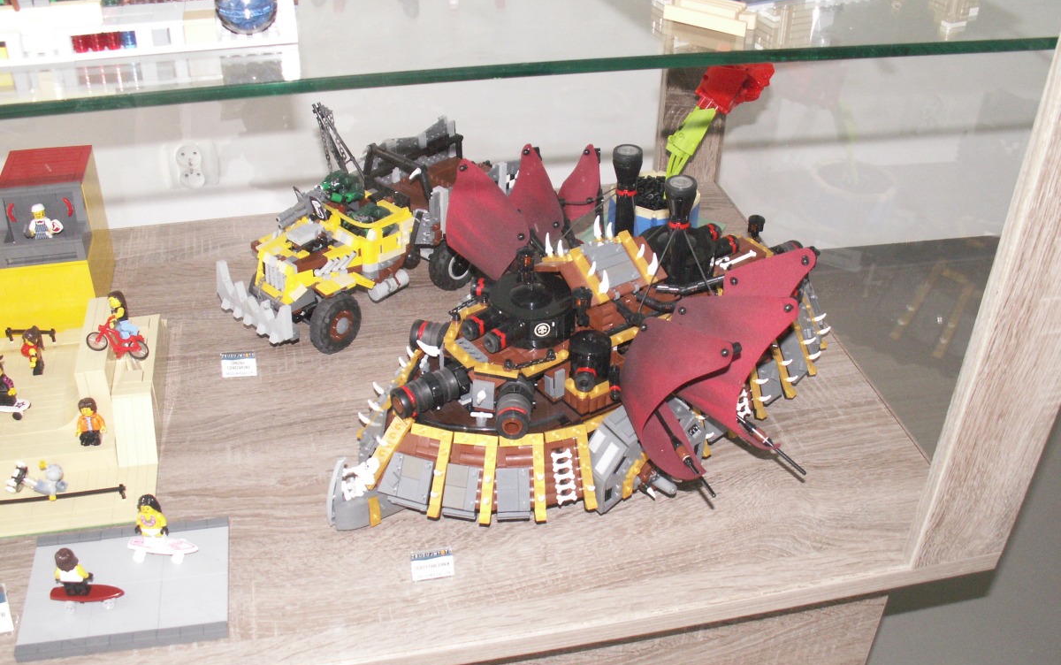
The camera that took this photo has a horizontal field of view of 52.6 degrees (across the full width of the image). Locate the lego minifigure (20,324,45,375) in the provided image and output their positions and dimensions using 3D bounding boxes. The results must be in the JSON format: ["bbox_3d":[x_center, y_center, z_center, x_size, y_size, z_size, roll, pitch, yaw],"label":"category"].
[{"bbox_3d":[-0.442,0.018,0.957,0.024,0.042,0.018,17,37,18],"label":"lego minifigure"}]

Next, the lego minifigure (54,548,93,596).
[{"bbox_3d":[-0.330,0.172,0.771,0.025,0.040,0.014,-4,36,-12],"label":"lego minifigure"}]

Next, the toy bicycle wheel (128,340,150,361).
[{"bbox_3d":[-0.342,0.016,0.938,0.018,0.018,0.004,6,23,3],"label":"toy bicycle wheel"}]

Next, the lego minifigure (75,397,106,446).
[{"bbox_3d":[-0.377,0.078,0.917,0.025,0.041,0.014,-3,36,-10],"label":"lego minifigure"}]

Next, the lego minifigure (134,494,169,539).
[{"bbox_3d":[-0.288,0.144,0.813,0.026,0.042,0.014,0,35,-6],"label":"lego minifigure"}]

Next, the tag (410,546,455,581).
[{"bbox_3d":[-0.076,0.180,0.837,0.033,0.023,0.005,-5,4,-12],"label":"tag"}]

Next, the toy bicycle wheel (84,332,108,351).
[{"bbox_3d":[-0.379,0.008,0.939,0.018,0.018,0.004,6,23,3],"label":"toy bicycle wheel"}]

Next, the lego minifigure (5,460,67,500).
[{"bbox_3d":[-0.394,0.116,0.858,0.048,0.024,0.030,-4,63,-12],"label":"lego minifigure"}]

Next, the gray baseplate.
[{"bbox_3d":[-0.302,0.191,0.807,0.145,0.008,0.114,-4,36,-12],"label":"gray baseplate"}]

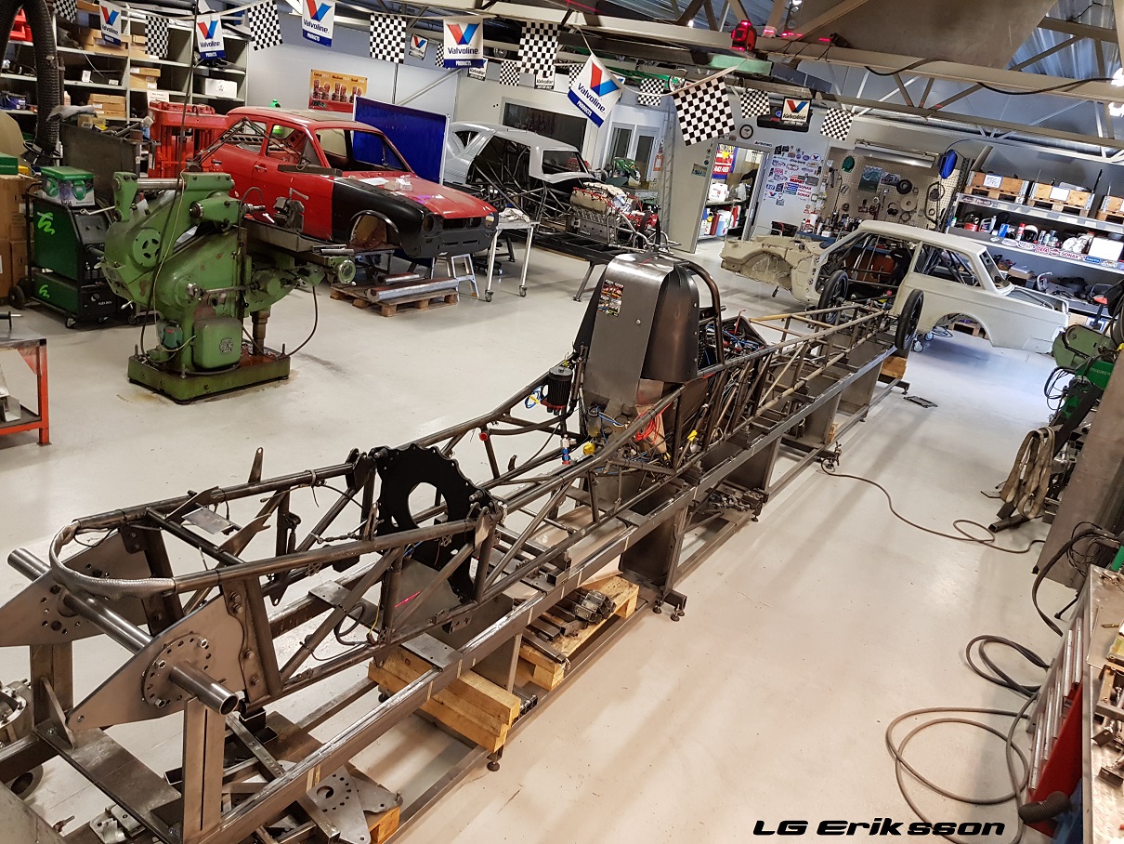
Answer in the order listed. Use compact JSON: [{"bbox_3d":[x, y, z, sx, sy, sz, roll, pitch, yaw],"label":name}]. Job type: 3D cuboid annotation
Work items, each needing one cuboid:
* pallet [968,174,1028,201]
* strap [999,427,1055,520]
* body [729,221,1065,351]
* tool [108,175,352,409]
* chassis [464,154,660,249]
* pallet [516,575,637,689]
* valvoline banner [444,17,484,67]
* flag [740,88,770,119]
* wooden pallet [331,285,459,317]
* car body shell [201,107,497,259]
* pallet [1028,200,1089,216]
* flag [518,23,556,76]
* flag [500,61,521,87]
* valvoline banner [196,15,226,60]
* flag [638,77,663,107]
[{"bbox_3d":[6.754,-3.575,12.976,0.800,0.345,1.200,21,23,27],"label":"pallet"},{"bbox_3d":[3.497,0.379,6.322,0.250,0.680,0.300,21,23,27],"label":"strap"},{"bbox_3d":[4.711,-2.145,12.073,4.564,1.245,1.700,20,22,25],"label":"body"},{"bbox_3d":[-2.395,-0.961,5.971,1.420,1.510,1.700,21,23,27],"label":"tool"},{"bbox_3d":[-0.177,-3.162,11.523,3.724,0.970,1.200,23,23,31],"label":"chassis"},{"bbox_3d":[-0.081,0.831,3.833,0.600,0.144,0.800,20,22,25],"label":"pallet"},{"bbox_3d":[-0.913,-3.518,7.827,0.493,0.422,0.030,15,19,35],"label":"valvoline banner"},{"bbox_3d":[2.160,-3.540,9.413,0.300,0.280,0.020,-2,12,33],"label":"flag"},{"bbox_3d":[-1.830,-1.402,9.339,0.800,0.144,1.200,20,22,24],"label":"wooden pallet"},{"bbox_3d":[-2.717,-2.900,9.978,3.900,1.150,1.570,20,23,24],"label":"car body shell"},{"bbox_3d":[7.488,-3.235,12.761,0.800,0.144,1.200,20,22,24],"label":"pallet"},{"bbox_3d":[-0.210,-3.303,7.470,0.050,0.408,0.492,-9,27,-43],"label":"flag"},{"bbox_3d":[-0.668,-4.521,10.958,0.300,0.285,0.020,17,21,28],"label":"flag"},{"bbox_3d":[-2.864,-3.139,6.892,0.320,0.325,0.020,7,16,31],"label":"valvoline banner"},{"bbox_3d":[1.061,-3.907,10.017,0.300,0.285,0.020,20,23,27],"label":"flag"}]

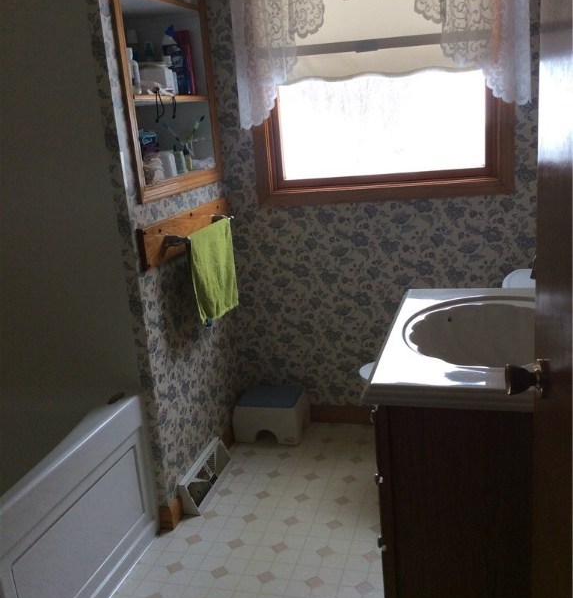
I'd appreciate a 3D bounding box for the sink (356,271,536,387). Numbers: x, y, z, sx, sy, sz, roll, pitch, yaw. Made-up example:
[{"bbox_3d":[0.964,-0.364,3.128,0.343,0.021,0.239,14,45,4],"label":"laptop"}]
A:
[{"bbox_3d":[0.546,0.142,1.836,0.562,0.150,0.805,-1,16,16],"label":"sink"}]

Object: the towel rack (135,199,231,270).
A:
[{"bbox_3d":[-0.315,-0.262,2.638,0.108,0.144,0.800,-1,16,16],"label":"towel rack"}]

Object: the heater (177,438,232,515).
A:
[{"bbox_3d":[-0.300,0.669,2.726,0.073,0.122,0.390,-1,16,16],"label":"heater"}]

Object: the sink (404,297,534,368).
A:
[{"bbox_3d":[0.548,0.146,1.839,0.480,0.150,0.590,-1,16,16],"label":"sink"}]

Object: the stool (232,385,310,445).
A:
[{"bbox_3d":[-0.062,0.511,3.122,0.310,0.178,0.213,-1,16,16],"label":"stool"}]

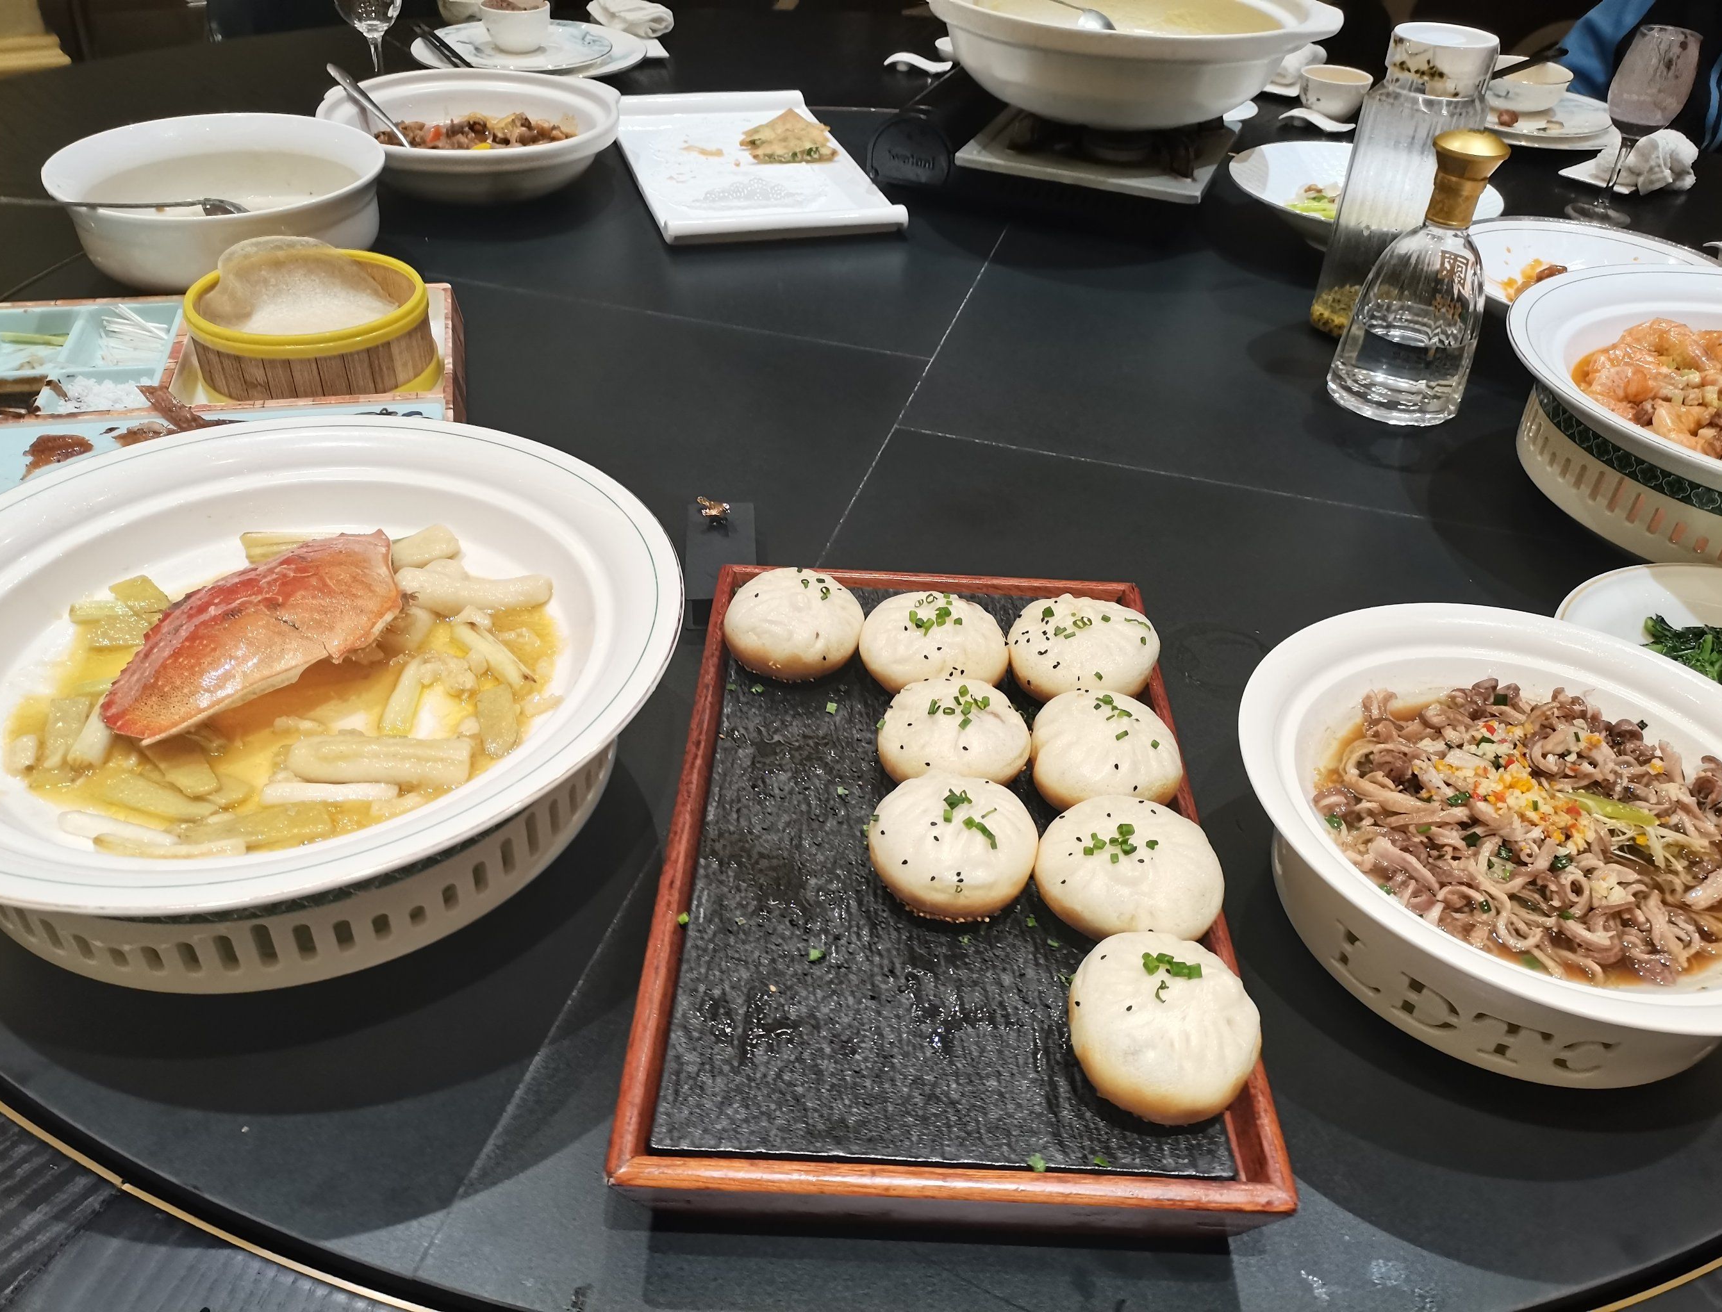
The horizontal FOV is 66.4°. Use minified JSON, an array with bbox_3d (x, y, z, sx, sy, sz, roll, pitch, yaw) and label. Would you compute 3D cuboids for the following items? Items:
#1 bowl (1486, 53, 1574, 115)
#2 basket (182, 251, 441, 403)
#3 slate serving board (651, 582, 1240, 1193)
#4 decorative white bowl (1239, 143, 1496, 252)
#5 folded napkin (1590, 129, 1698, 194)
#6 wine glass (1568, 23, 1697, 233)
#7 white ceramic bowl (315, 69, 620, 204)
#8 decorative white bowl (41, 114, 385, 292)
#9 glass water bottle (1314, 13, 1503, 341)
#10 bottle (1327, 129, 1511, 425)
[{"bbox_3d":[0.882,-0.760,1.761,0.124,0.048,0.124,3,38,0],"label":"bowl"},{"bbox_3d":[-0.393,-0.227,0.951,0.166,0.062,0.166,3,38,0],"label":"basket"},{"bbox_3d":[0.032,0.076,0.599,0.205,0.013,0.347,3,38,-1],"label":"slate serving board"},{"bbox_3d":[0.494,-0.430,1.304,0.262,0.053,0.262,3,38,0],"label":"decorative white bowl"},{"bbox_3d":[0.940,-0.593,1.583,0.104,0.050,0.084,3,38,0],"label":"folded napkin"},{"bbox_3d":[0.847,-0.580,1.441,0.073,0.195,0.073,3,38,0],"label":"wine glass"},{"bbox_3d":[-0.394,-0.529,1.349,0.299,0.070,0.285,2,38,-2],"label":"white ceramic bowl"},{"bbox_3d":[-0.549,-0.380,1.137,0.270,0.080,0.270,2,38,-2],"label":"decorative white bowl"},{"bbox_3d":[0.459,-0.392,1.103,0.103,0.236,0.103,3,38,0],"label":"glass water bottle"},{"bbox_3d":[0.434,-0.289,0.997,0.104,0.203,0.104,-4,38,-9],"label":"bottle"}]

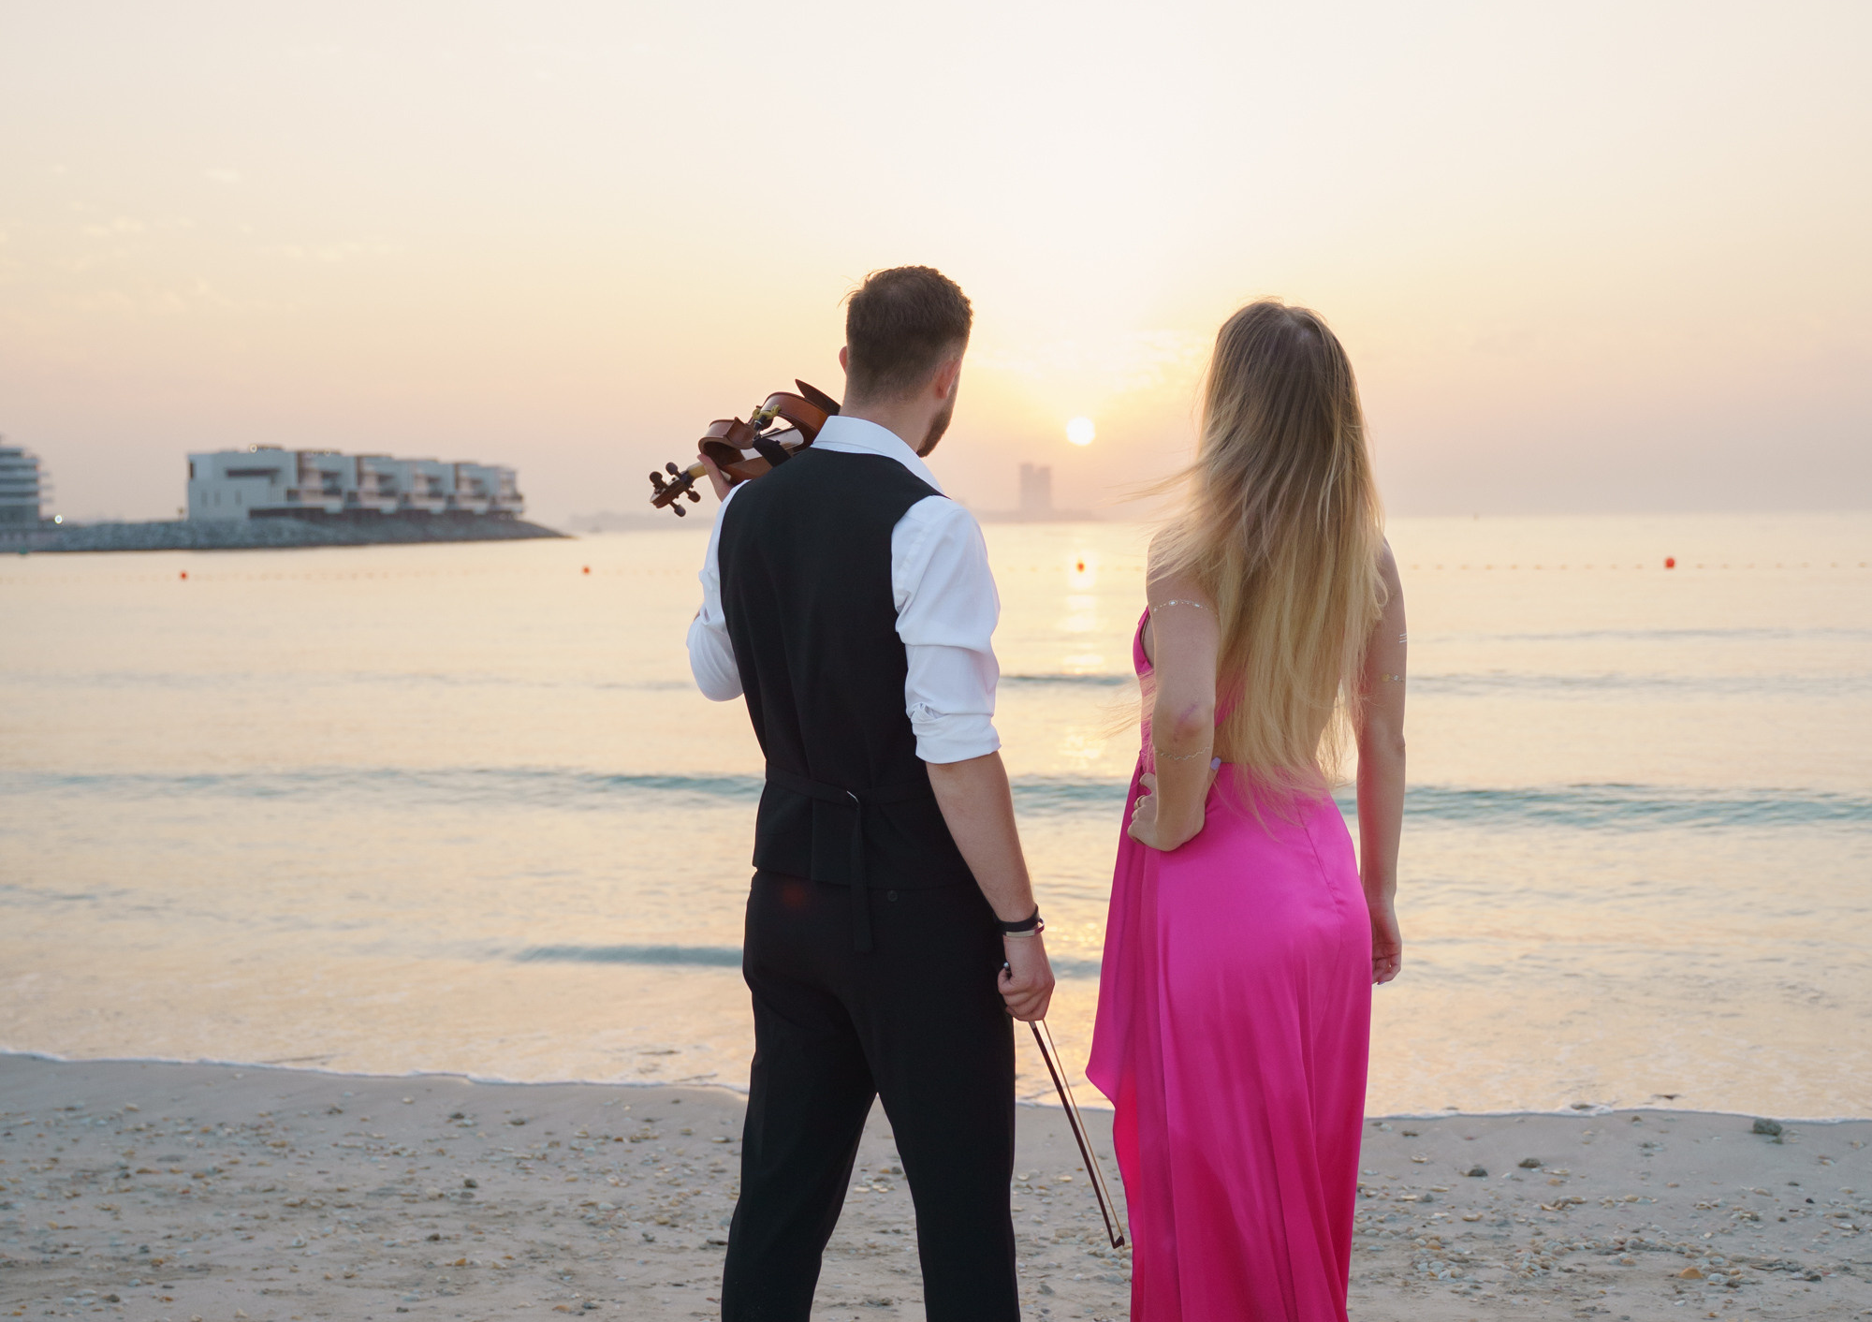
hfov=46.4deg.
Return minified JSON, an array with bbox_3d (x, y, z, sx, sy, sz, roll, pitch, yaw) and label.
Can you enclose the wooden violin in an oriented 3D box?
[{"bbox_3d":[-0.293,-0.292,3.305,0.200,0.110,0.590,43,-27,-21],"label":"wooden violin"}]

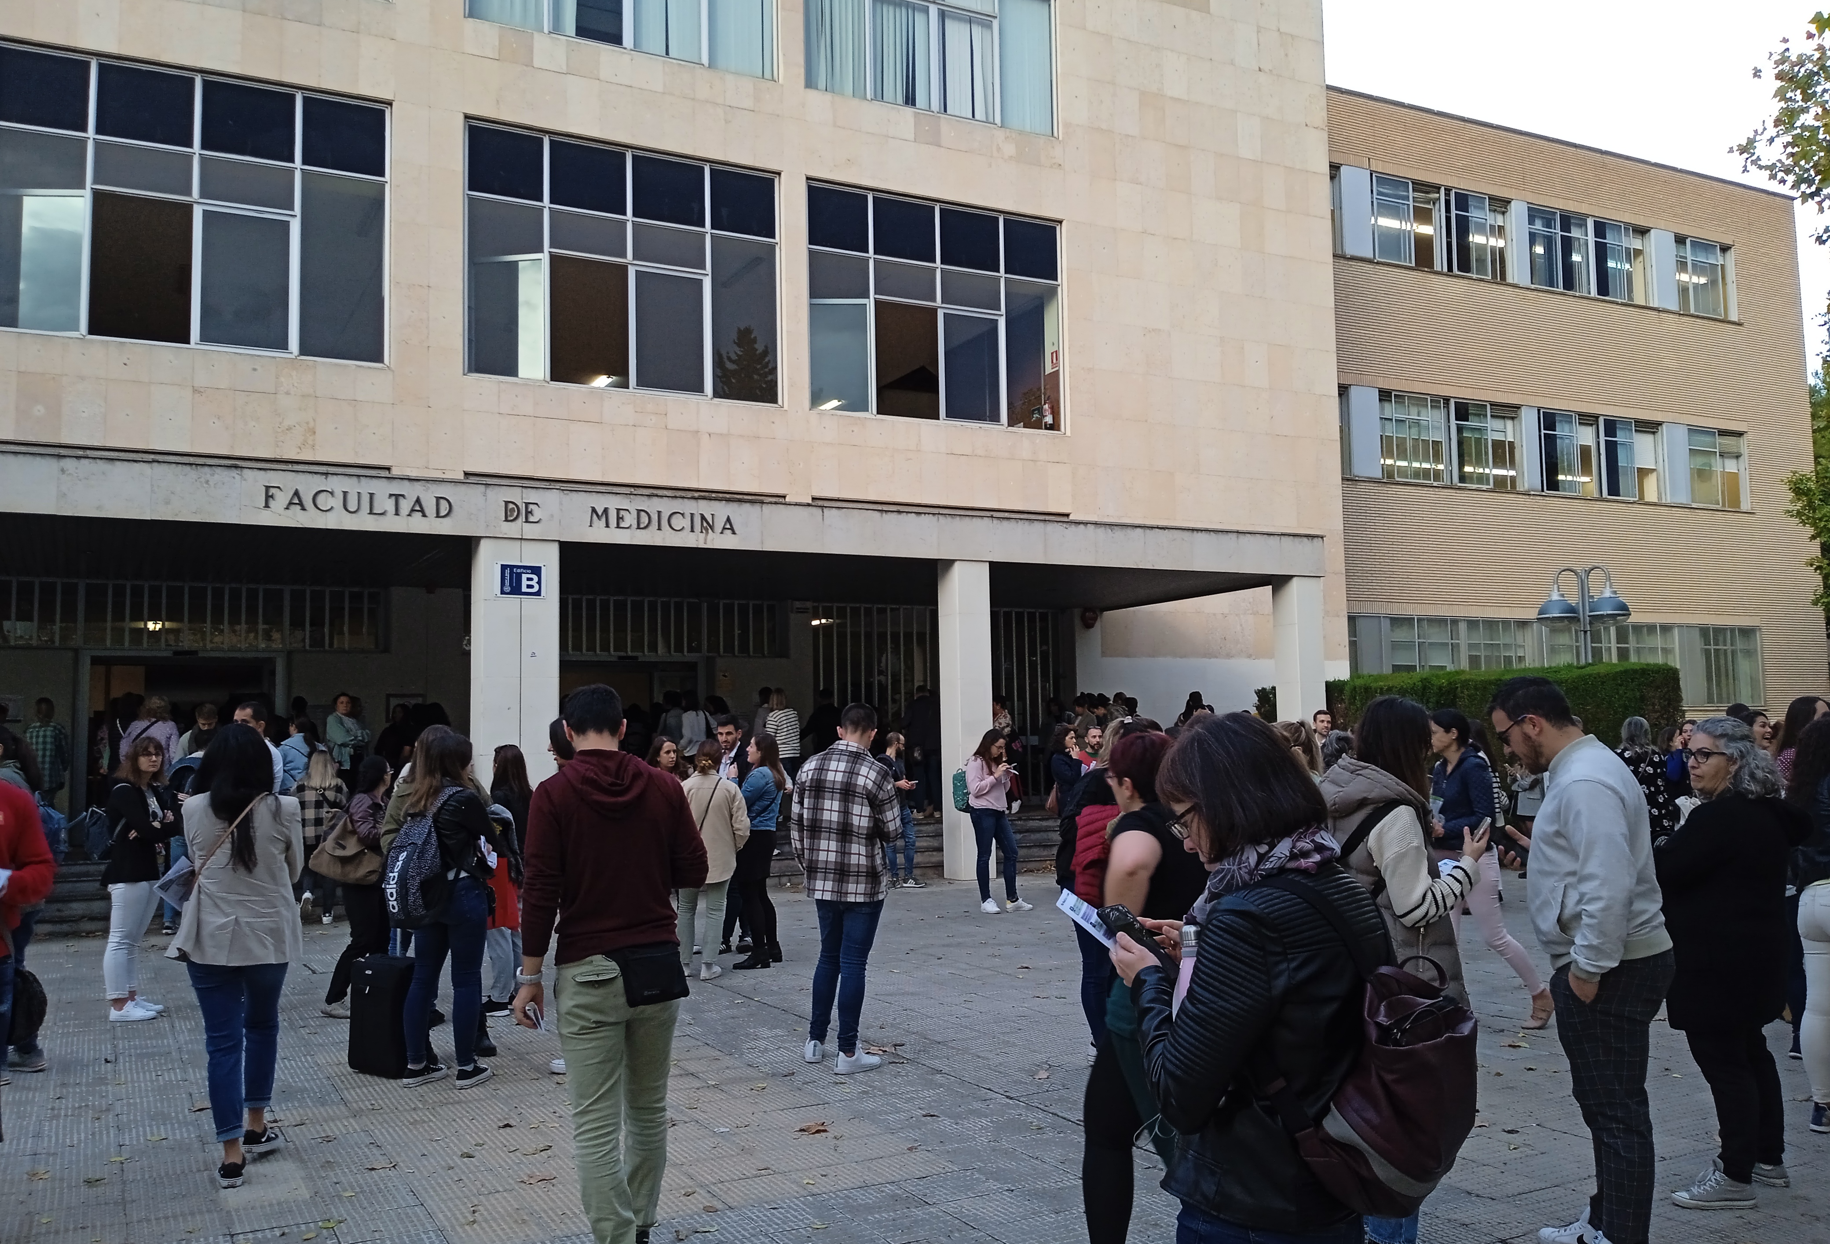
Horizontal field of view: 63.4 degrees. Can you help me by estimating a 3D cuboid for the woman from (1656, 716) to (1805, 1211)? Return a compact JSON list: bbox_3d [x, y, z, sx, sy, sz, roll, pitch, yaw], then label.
[{"bbox_3d":[2.681,1.101,4.941,0.420,1.565,0.490,0,-5,-8],"label":"woman"}]

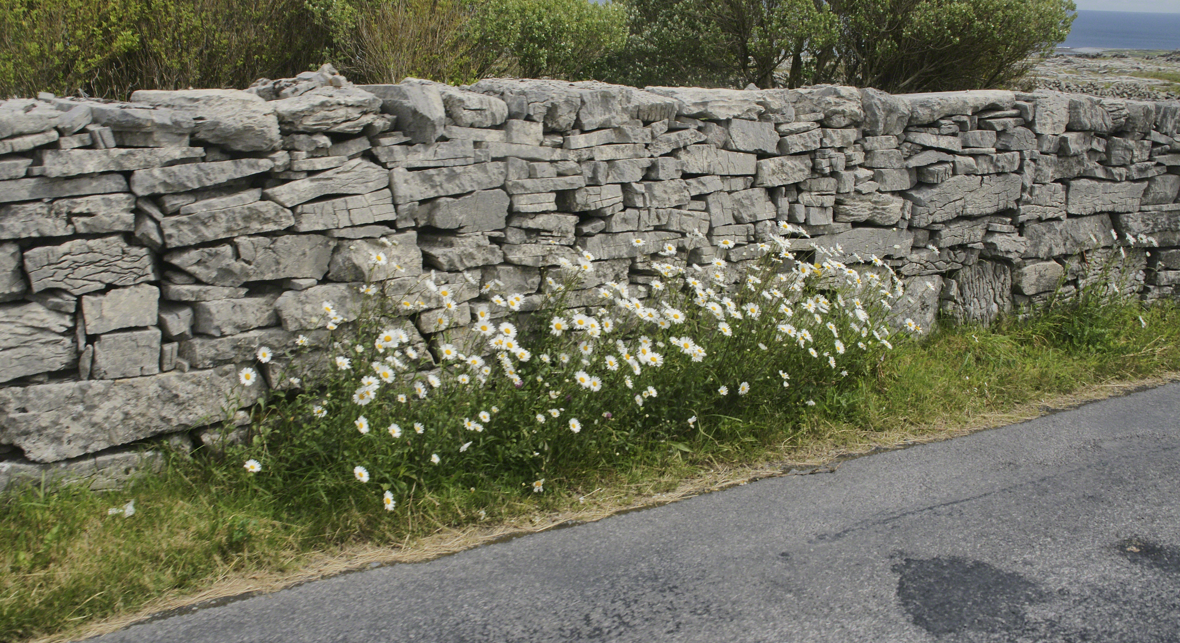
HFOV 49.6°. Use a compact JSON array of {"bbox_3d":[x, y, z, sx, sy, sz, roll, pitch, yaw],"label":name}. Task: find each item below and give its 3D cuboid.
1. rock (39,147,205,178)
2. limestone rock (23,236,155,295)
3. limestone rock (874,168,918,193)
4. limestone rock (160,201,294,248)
[{"bbox_3d":[-1.466,-0.517,3.947,0.478,0.079,0.270,-10,19,-33],"label":"rock"},{"bbox_3d":[-1.640,-0.206,4.109,0.387,0.178,0.250,-8,18,-35],"label":"limestone rock"},{"bbox_3d":[1.331,-0.663,5.847,0.230,0.100,0.200,-7,18,-34],"label":"limestone rock"},{"bbox_3d":[-1.223,-0.343,4.178,0.424,0.105,0.280,-14,21,-32],"label":"limestone rock"}]

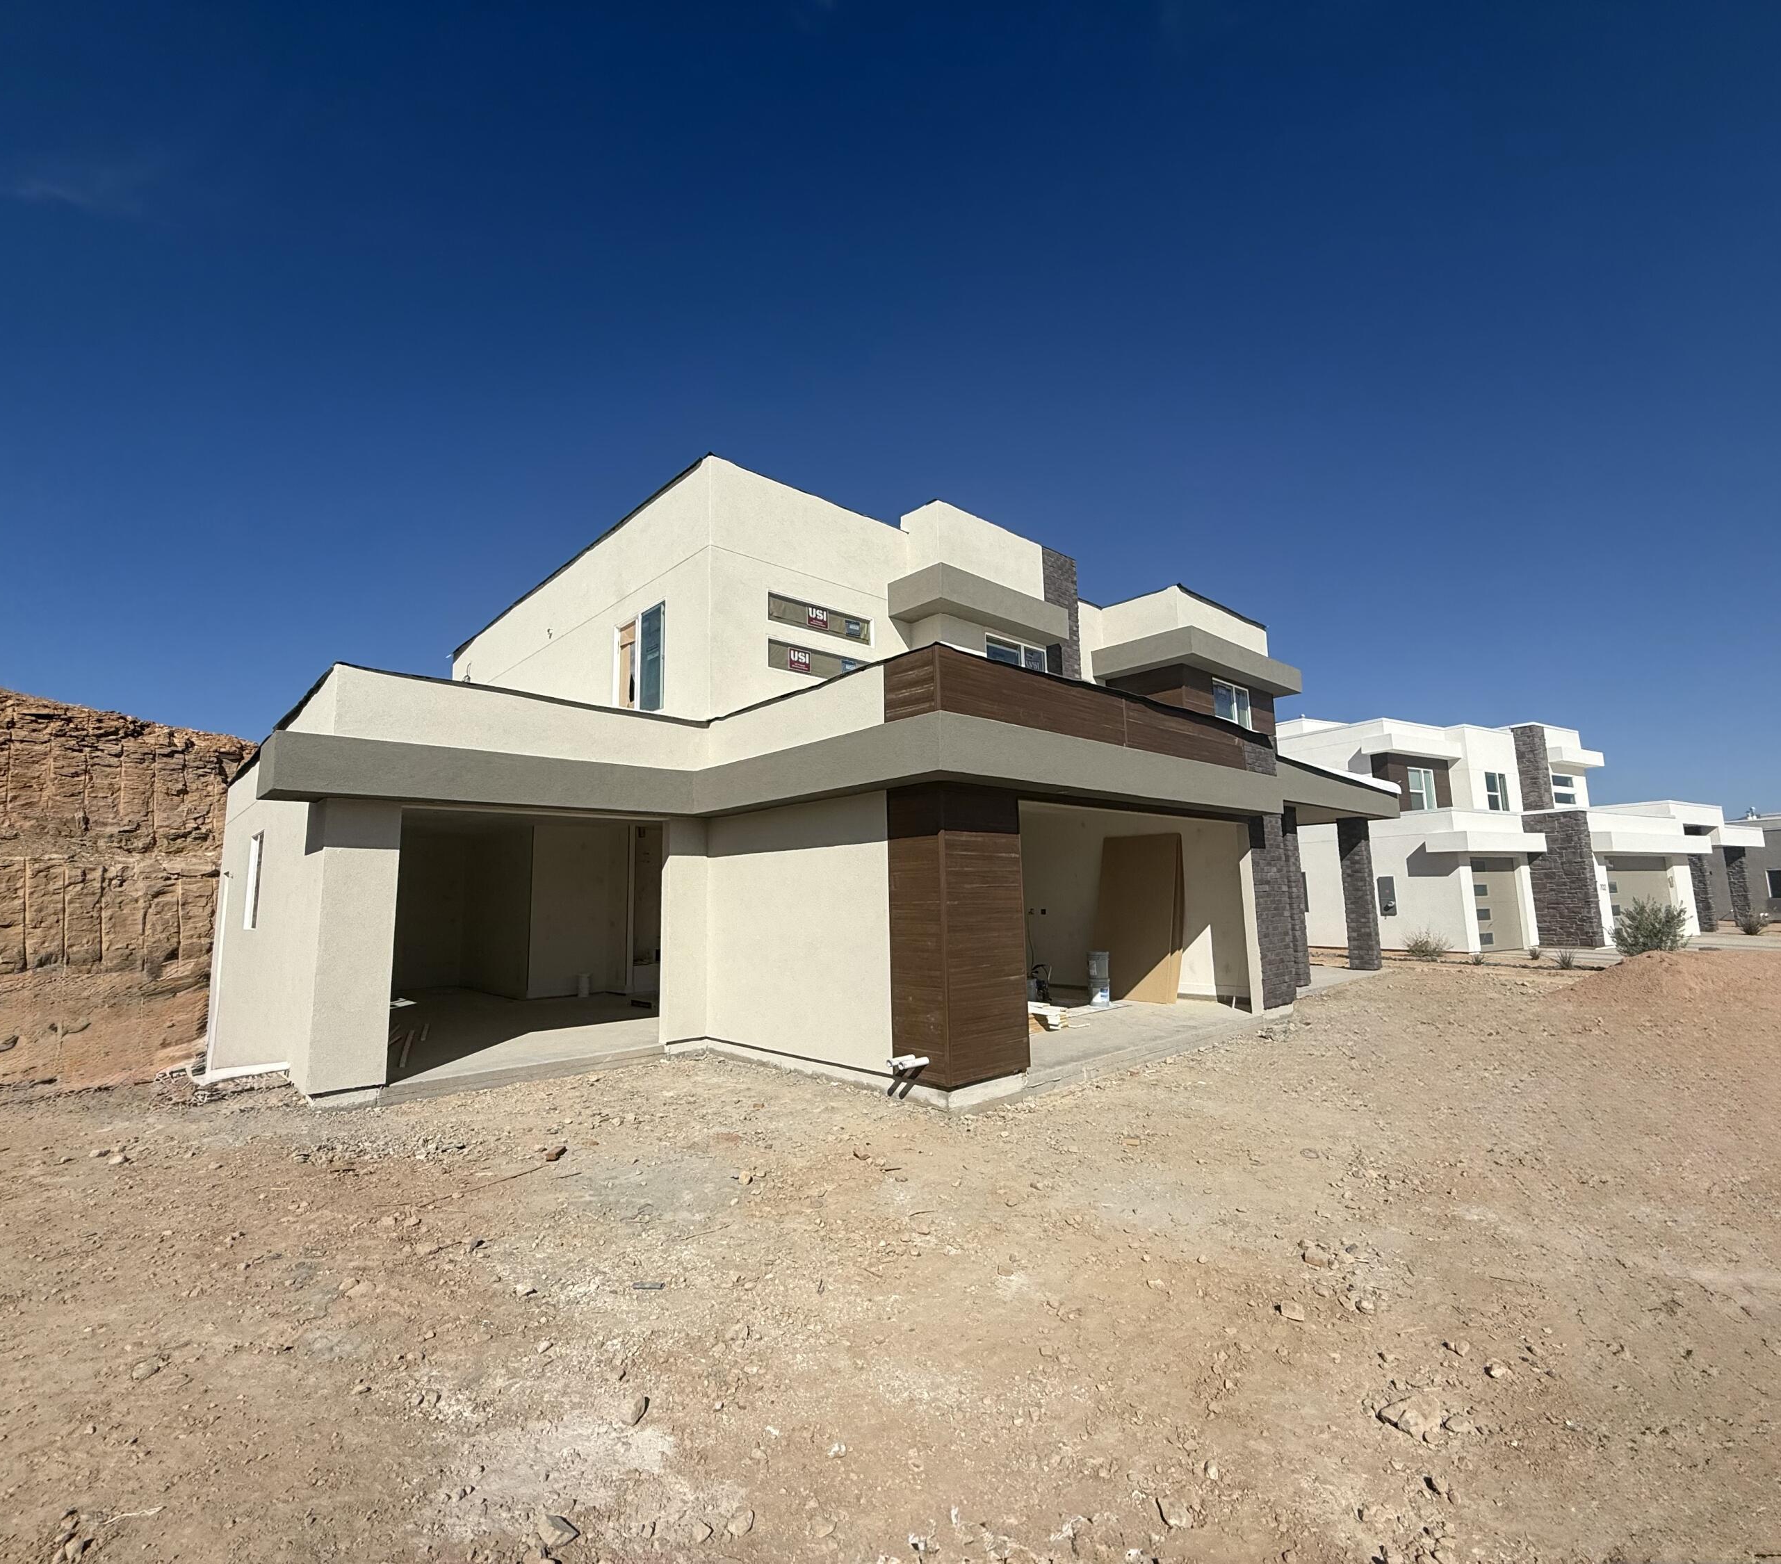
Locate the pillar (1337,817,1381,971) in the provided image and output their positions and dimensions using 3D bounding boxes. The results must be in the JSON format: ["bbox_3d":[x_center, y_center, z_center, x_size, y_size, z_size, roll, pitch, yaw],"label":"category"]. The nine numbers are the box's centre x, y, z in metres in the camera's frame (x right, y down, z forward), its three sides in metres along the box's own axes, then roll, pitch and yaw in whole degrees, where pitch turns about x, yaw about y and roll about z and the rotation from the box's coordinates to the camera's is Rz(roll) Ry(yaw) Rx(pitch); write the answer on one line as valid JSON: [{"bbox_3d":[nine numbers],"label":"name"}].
[{"bbox_3d":[8.601,2.060,15.581,0.430,2.740,0.430,6,-11,-43],"label":"pillar"}]

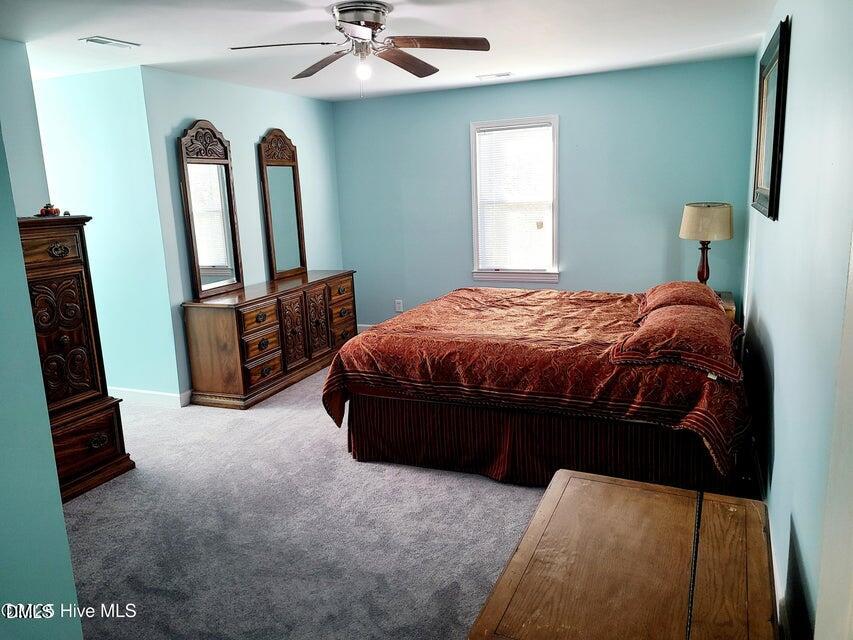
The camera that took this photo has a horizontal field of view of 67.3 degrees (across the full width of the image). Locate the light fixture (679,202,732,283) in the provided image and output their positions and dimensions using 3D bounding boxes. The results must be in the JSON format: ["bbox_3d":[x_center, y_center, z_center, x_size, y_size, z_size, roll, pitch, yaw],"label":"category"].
[{"bbox_3d":[2.138,-0.524,4.911,0.370,0.721,0.370,3,13,23],"label":"light fixture"}]

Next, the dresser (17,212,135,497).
[{"bbox_3d":[-2.175,0.239,3.318,0.520,1.459,0.905,3,13,23],"label":"dresser"}]

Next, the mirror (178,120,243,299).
[{"bbox_3d":[-1.663,-0.852,4.950,0.065,1.324,0.520,3,13,23],"label":"mirror"}]

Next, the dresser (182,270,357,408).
[{"bbox_3d":[-1.239,0.084,5.525,0.505,0.778,1.780,3,13,23],"label":"dresser"}]

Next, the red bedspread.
[{"bbox_3d":[0.816,0.261,4.119,2.150,0.840,2.020,3,13,23],"label":"red bedspread"}]

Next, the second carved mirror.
[{"bbox_3d":[-1.298,-1.043,5.784,0.065,1.324,0.520,3,13,23],"label":"second carved mirror"}]

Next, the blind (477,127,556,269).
[{"bbox_3d":[0.823,-1.134,6.078,0.725,1.355,0.050,3,13,23],"label":"blind"}]

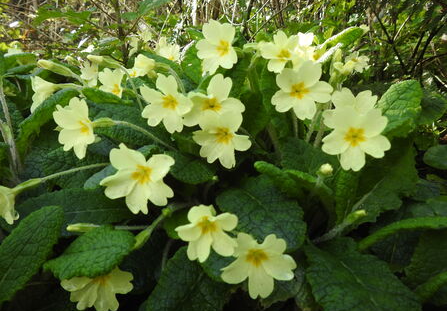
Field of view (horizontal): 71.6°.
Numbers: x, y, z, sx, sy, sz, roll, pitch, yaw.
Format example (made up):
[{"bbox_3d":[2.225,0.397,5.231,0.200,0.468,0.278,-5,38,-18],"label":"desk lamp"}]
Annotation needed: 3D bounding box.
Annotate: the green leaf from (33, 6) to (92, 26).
[{"bbox_3d":[-0.198,-0.171,0.380,0.074,0.022,0.040,0,23,0],"label":"green leaf"}]

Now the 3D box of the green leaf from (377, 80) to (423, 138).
[{"bbox_3d":[0.134,-0.035,0.235,0.031,0.042,0.014,18,-12,14],"label":"green leaf"}]

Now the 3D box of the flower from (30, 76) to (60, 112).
[{"bbox_3d":[-0.146,-0.050,0.255,0.022,0.029,0.027,-6,21,-21],"label":"flower"}]

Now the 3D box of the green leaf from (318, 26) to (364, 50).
[{"bbox_3d":[0.101,-0.101,0.265,0.040,0.018,0.020,0,23,0],"label":"green leaf"}]

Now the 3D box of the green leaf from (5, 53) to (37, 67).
[{"bbox_3d":[-0.177,-0.084,0.270,0.030,0.011,0.020,0,23,0],"label":"green leaf"}]

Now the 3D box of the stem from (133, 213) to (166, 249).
[{"bbox_3d":[-0.035,0.036,0.146,0.006,0.025,0.006,42,-9,0],"label":"stem"}]

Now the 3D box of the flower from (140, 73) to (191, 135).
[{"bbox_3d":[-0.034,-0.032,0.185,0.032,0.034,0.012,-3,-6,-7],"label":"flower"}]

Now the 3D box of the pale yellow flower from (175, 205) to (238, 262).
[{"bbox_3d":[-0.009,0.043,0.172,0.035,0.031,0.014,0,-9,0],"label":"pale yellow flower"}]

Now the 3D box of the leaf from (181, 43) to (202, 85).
[{"bbox_3d":[-0.021,-0.063,0.218,0.024,0.033,0.010,2,-11,6],"label":"leaf"}]

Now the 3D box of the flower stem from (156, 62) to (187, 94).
[{"bbox_3d":[-0.039,-0.058,0.235,0.007,0.031,0.009,-38,-6,-16],"label":"flower stem"}]

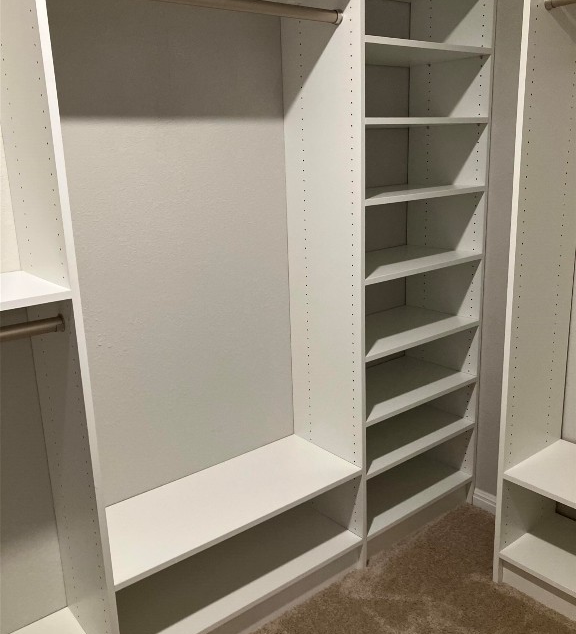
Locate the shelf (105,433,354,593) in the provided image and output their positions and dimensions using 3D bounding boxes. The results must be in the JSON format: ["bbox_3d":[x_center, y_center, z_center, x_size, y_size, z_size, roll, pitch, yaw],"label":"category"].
[{"bbox_3d":[-0.204,0.567,1.950,0.879,0.020,0.356,-13,18,-37],"label":"shelf"}]

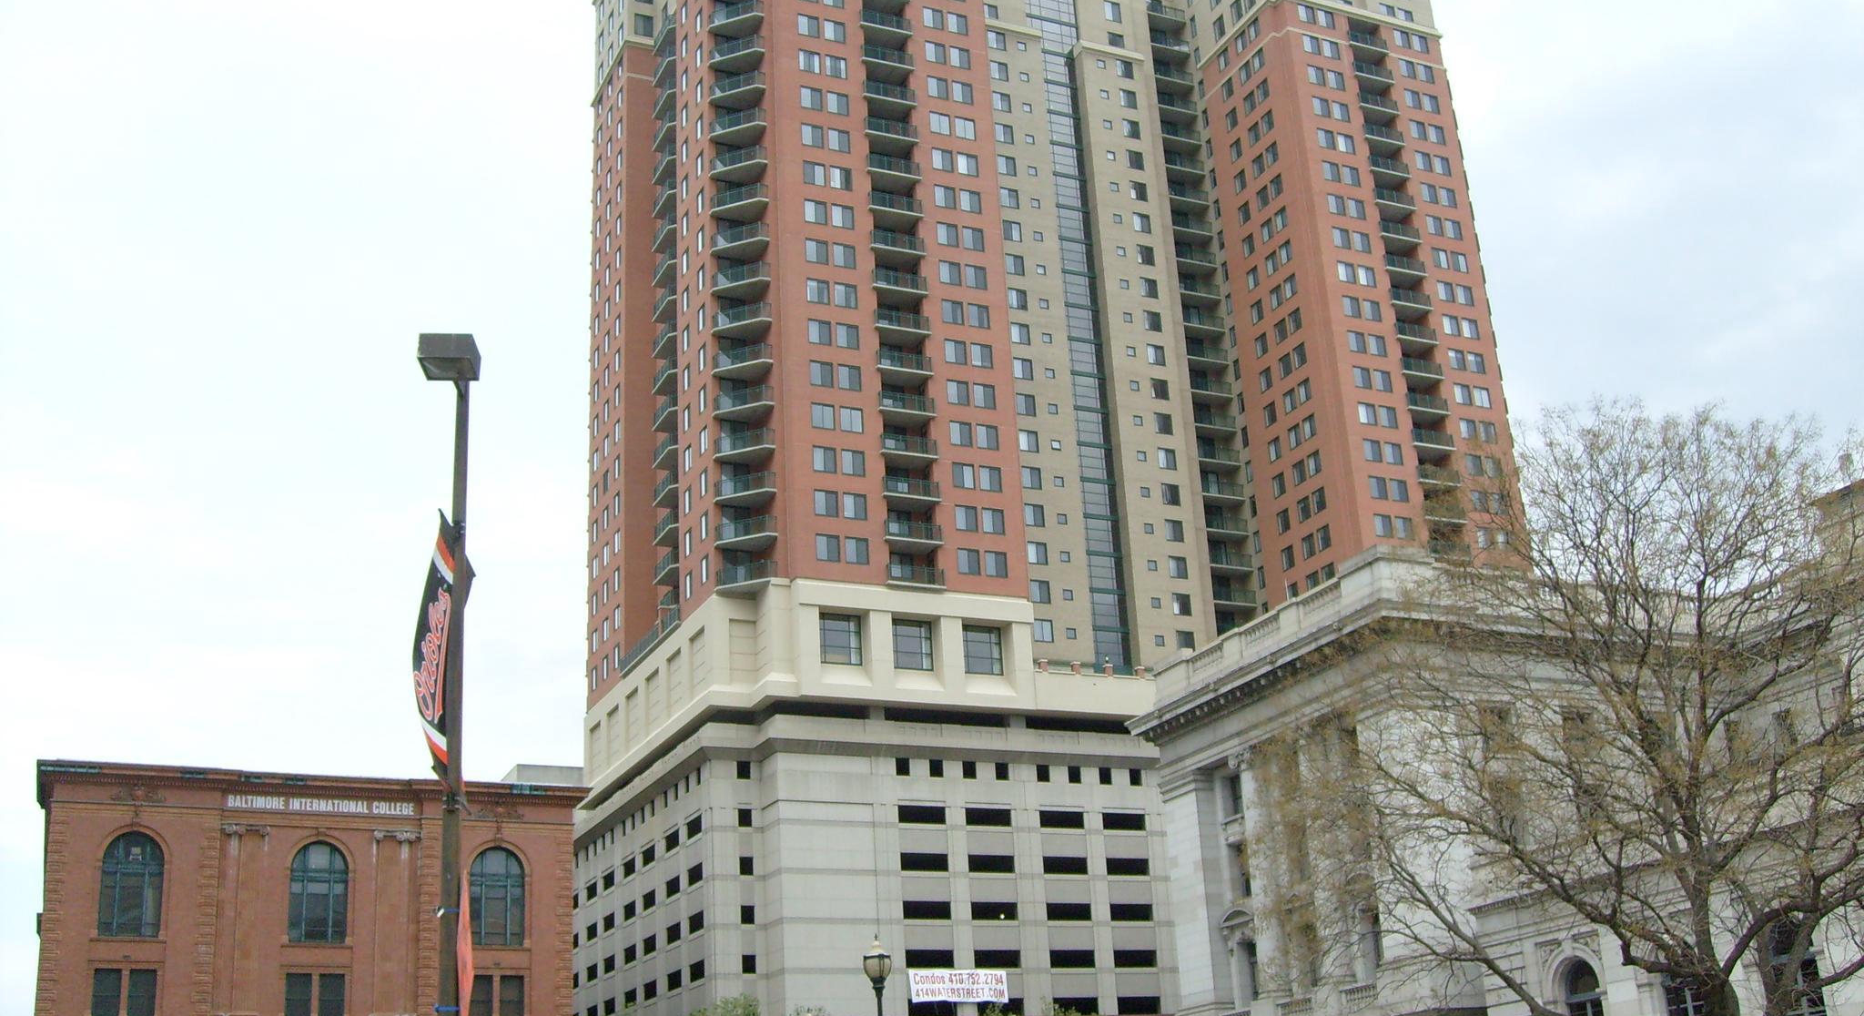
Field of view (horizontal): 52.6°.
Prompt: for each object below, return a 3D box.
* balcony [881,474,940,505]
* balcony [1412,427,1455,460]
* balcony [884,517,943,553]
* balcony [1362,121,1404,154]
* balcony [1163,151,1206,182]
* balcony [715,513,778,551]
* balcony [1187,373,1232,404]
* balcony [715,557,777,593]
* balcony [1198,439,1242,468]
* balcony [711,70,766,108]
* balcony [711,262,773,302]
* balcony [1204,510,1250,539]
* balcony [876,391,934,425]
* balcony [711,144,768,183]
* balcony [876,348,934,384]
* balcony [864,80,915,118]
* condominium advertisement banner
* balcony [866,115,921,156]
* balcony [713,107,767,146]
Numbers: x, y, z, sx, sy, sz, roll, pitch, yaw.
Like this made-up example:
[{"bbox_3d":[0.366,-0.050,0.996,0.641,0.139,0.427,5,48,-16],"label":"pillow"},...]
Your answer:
[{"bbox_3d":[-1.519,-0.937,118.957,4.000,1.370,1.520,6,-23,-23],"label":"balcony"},{"bbox_3d":[36.291,-4.611,138.268,3.905,1.282,1.642,6,-23,-24],"label":"balcony"},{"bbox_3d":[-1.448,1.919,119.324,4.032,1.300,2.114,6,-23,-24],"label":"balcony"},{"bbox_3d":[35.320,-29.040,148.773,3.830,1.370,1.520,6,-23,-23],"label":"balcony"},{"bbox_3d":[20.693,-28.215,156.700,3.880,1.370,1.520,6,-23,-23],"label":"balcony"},{"bbox_3d":[-11.204,1.631,116.074,4.030,1.370,1.840,-11,-23,19],"label":"balcony"},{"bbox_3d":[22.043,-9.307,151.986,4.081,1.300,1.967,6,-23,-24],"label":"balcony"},{"bbox_3d":[-11.079,4.545,116.429,4.277,1.300,2.507,-10,-22,18],"label":"balcony"},{"bbox_3d":[22.018,-3.738,147.289,4.090,1.296,1.670,6,-22,-25],"label":"balcony"},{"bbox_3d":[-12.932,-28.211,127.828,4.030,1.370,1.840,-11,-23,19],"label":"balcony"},{"bbox_3d":[-12.178,-14.720,123.647,4.277,1.300,2.507,-10,-22,18],"label":"balcony"},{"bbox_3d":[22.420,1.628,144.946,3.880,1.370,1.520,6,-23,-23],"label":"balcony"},{"bbox_3d":[-1.929,-6.222,120.450,3.946,1.296,2.074,6,-22,-25],"label":"balcony"},{"bbox_3d":[-12.627,-22.918,126.758,4.277,1.300,2.507,-10,-22,18],"label":"balcony"},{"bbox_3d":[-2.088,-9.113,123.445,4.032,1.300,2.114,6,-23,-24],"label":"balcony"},{"bbox_3d":[-3.143,-27.655,128.239,3.905,1.282,1.642,6,-23,-24],"label":"balcony"},{"bbox_3d":[1.577,27.299,107.689,6.221,1.843,0.050,6,-22,-25],"label":"condominium advertisement banner"},{"bbox_3d":[-3.019,-25.046,127.273,3.946,1.296,2.074,6,-22,-25],"label":"balcony"},{"bbox_3d":[-12.774,-25.638,127.799,4.277,1.300,2.507,-10,-22,18],"label":"balcony"}]

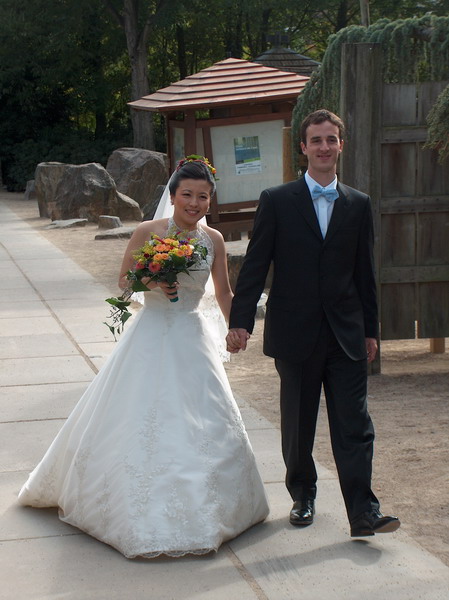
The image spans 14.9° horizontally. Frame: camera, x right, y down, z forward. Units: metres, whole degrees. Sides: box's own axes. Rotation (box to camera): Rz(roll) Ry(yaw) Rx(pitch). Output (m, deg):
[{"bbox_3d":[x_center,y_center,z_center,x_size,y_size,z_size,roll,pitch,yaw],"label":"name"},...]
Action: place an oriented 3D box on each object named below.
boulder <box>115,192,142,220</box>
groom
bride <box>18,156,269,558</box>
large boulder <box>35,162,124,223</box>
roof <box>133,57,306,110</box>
[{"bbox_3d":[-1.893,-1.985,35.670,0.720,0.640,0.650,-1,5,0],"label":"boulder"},{"bbox_3d":[0.338,0.092,7.318,0.670,1.810,0.700,-2,6,-12],"label":"groom"},{"bbox_3d":[-0.338,0.181,7.504,1.080,1.610,1.200,-2,6,-12],"label":"bride"},{"bbox_3d":[-2.989,-2.235,35.344,1.750,1.220,1.250,-1,5,-8],"label":"large boulder"},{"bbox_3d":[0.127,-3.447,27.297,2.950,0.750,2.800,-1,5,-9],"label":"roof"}]

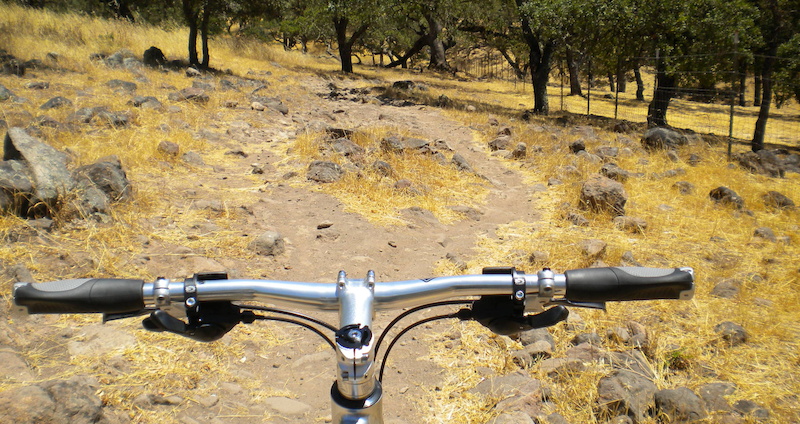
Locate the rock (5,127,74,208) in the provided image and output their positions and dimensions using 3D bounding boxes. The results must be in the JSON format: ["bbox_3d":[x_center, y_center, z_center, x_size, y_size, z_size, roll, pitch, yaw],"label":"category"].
[{"bbox_3d":[-2.317,-0.286,5.200,0.450,0.470,0.420,-1,12,0],"label":"rock"}]

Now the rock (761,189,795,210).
[{"bbox_3d":[3.041,-0.092,6.500,0.260,0.140,0.200,0,10,0],"label":"rock"}]

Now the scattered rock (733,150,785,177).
[{"bbox_3d":[3.634,-0.492,8.200,0.530,0.220,0.400,0,10,0],"label":"scattered rock"}]

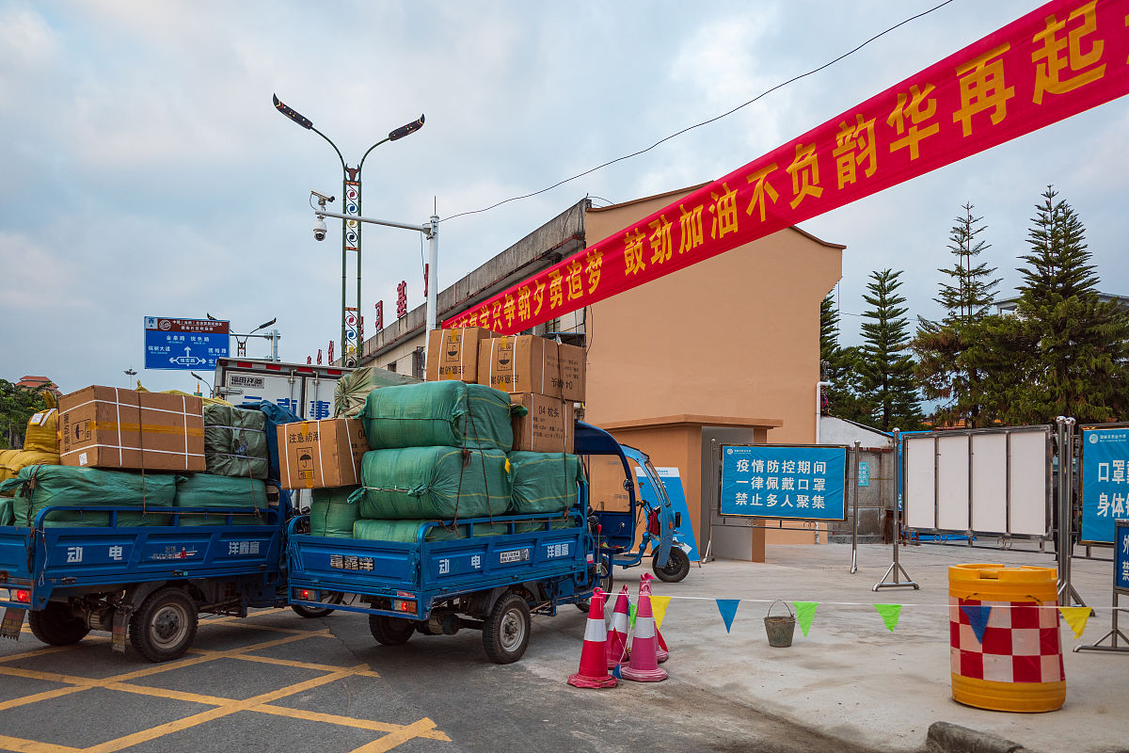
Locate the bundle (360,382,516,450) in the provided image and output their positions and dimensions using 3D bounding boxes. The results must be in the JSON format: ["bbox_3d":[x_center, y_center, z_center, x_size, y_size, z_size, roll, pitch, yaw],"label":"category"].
[{"bbox_3d":[-1.051,0.355,7.182,1.100,0.550,0.640,-4,-7,33],"label":"bundle"}]

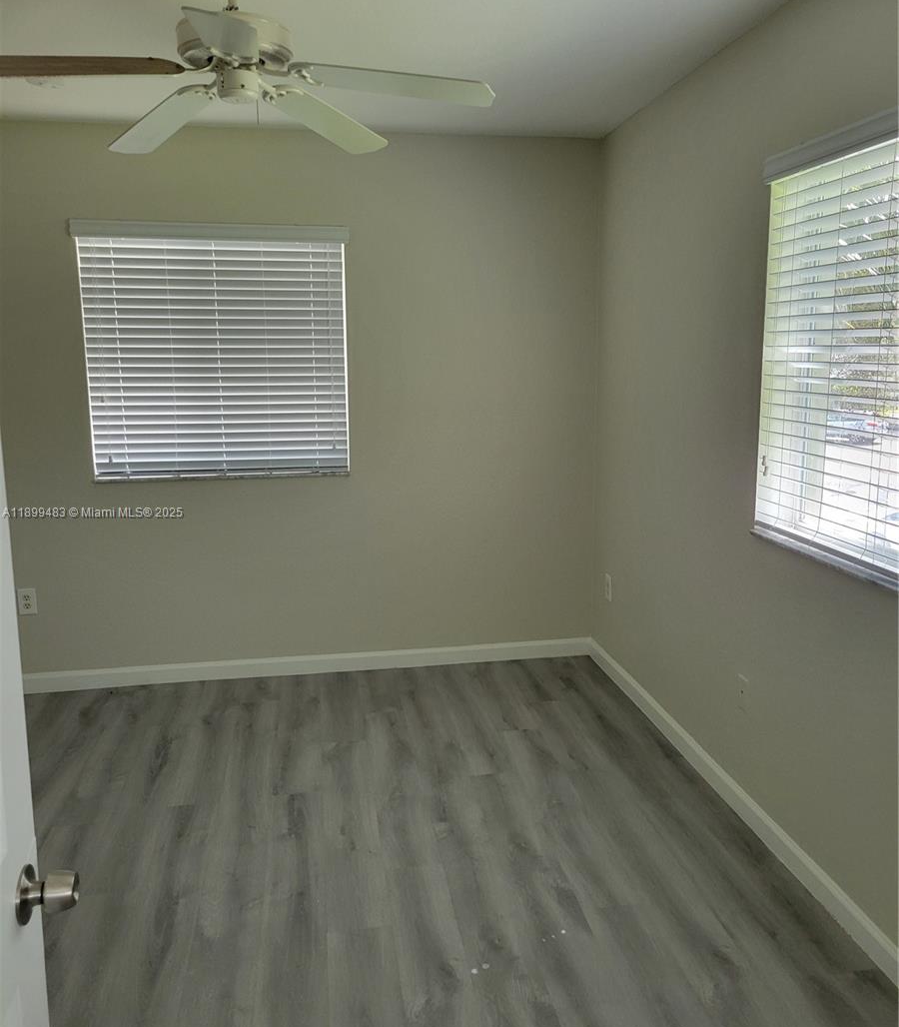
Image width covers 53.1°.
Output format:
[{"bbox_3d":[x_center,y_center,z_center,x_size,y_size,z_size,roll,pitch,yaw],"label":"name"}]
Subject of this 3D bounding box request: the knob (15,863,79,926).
[{"bbox_3d":[-0.449,0.429,1.020,0.058,0.064,0.064,-2,10,-7],"label":"knob"}]

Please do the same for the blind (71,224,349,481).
[{"bbox_3d":[-1.008,-0.709,3.961,1.145,1.085,0.085,-2,11,-9],"label":"blind"}]

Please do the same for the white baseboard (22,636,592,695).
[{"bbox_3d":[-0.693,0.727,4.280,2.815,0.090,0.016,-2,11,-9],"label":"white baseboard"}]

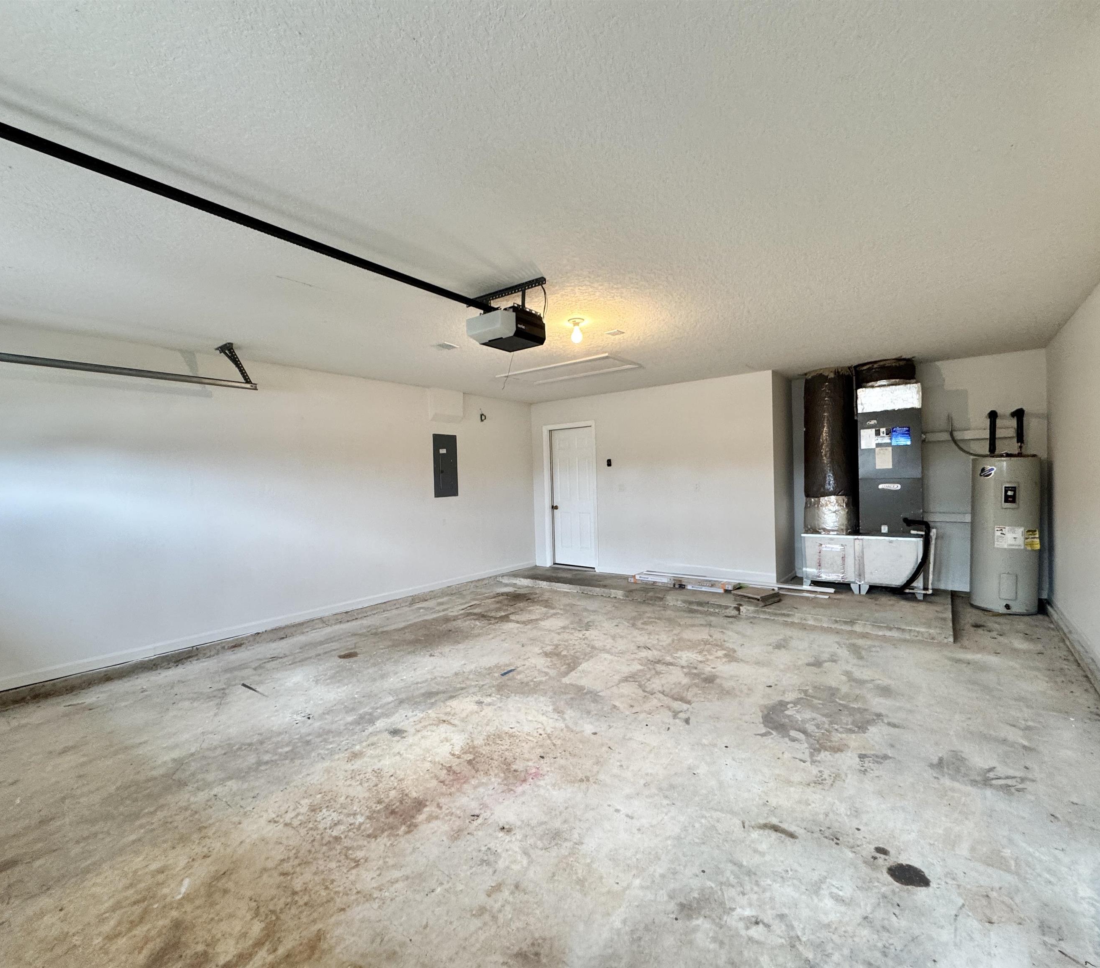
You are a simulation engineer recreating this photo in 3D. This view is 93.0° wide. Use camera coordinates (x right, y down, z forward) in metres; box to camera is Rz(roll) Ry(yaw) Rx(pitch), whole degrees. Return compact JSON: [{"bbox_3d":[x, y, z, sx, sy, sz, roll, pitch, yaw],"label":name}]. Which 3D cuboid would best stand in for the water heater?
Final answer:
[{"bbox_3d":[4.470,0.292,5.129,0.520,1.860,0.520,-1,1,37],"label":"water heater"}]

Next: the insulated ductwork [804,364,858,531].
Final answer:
[{"bbox_3d":[3.189,-0.357,5.947,0.525,1.830,0.525,-1,1,37],"label":"insulated ductwork"}]

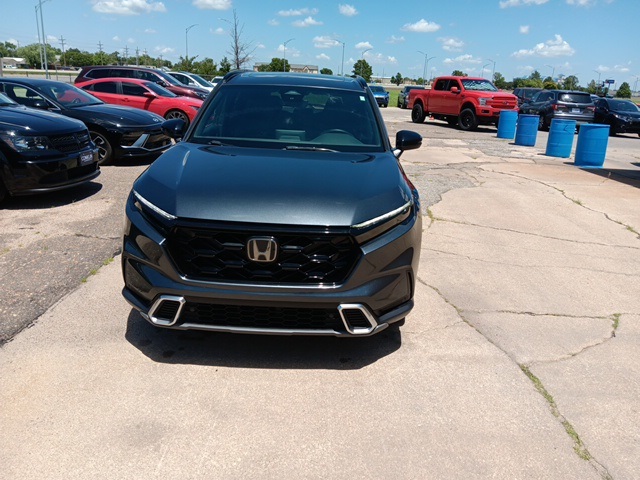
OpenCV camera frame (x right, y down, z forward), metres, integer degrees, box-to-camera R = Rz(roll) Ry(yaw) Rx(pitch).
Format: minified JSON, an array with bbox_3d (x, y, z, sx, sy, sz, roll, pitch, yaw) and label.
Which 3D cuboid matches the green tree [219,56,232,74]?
[{"bbox_3d":[-14.186,-25.297,72.409,2.065,4.387,2.065,-1,19,-11],"label":"green tree"}]

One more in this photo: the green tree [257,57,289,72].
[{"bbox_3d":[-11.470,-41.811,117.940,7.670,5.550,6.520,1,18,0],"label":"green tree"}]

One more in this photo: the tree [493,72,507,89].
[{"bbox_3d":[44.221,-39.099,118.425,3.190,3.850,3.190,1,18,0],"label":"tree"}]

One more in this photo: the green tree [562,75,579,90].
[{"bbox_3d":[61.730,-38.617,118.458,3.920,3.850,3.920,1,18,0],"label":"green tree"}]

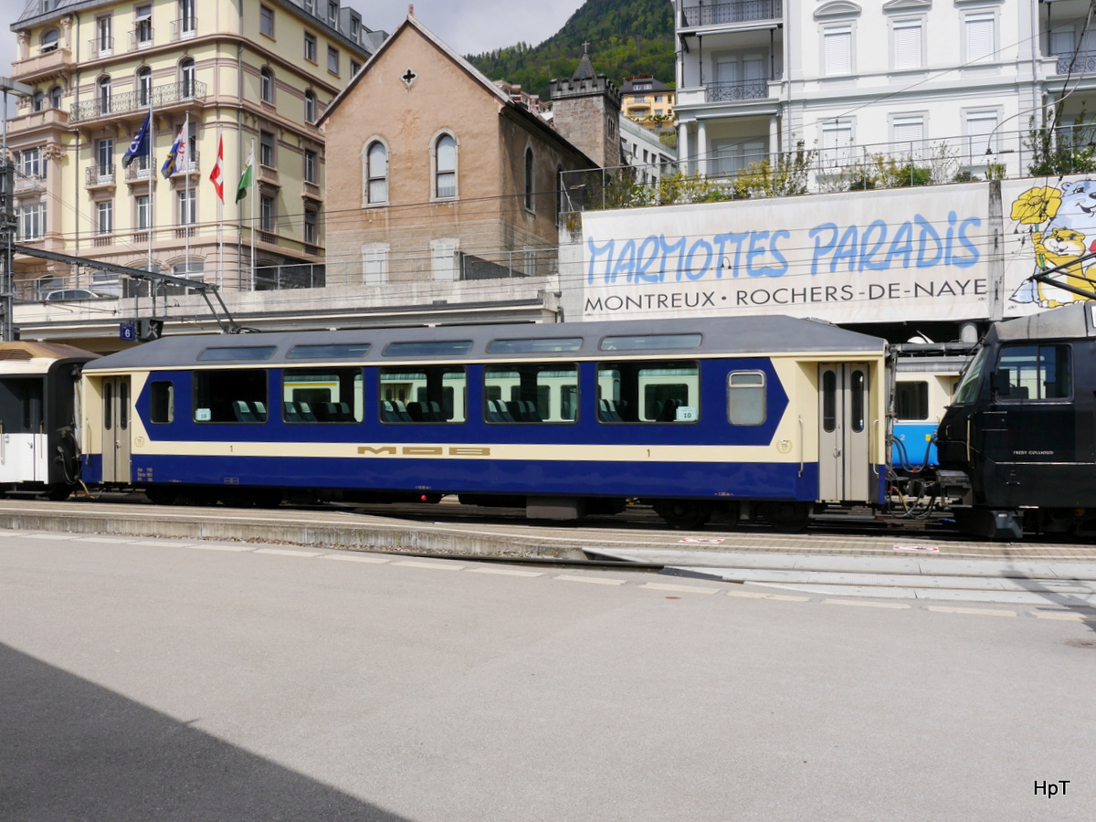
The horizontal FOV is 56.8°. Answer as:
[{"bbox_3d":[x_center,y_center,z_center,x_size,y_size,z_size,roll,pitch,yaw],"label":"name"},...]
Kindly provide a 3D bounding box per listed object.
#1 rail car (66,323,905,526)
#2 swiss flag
[{"bbox_3d":[-1.726,0.226,19.041,15.490,3.560,2.670,0,0,20],"label":"rail car"},{"bbox_3d":[-14.910,-10.870,45.500,0.750,2.900,0.350,0,0,-14],"label":"swiss flag"}]

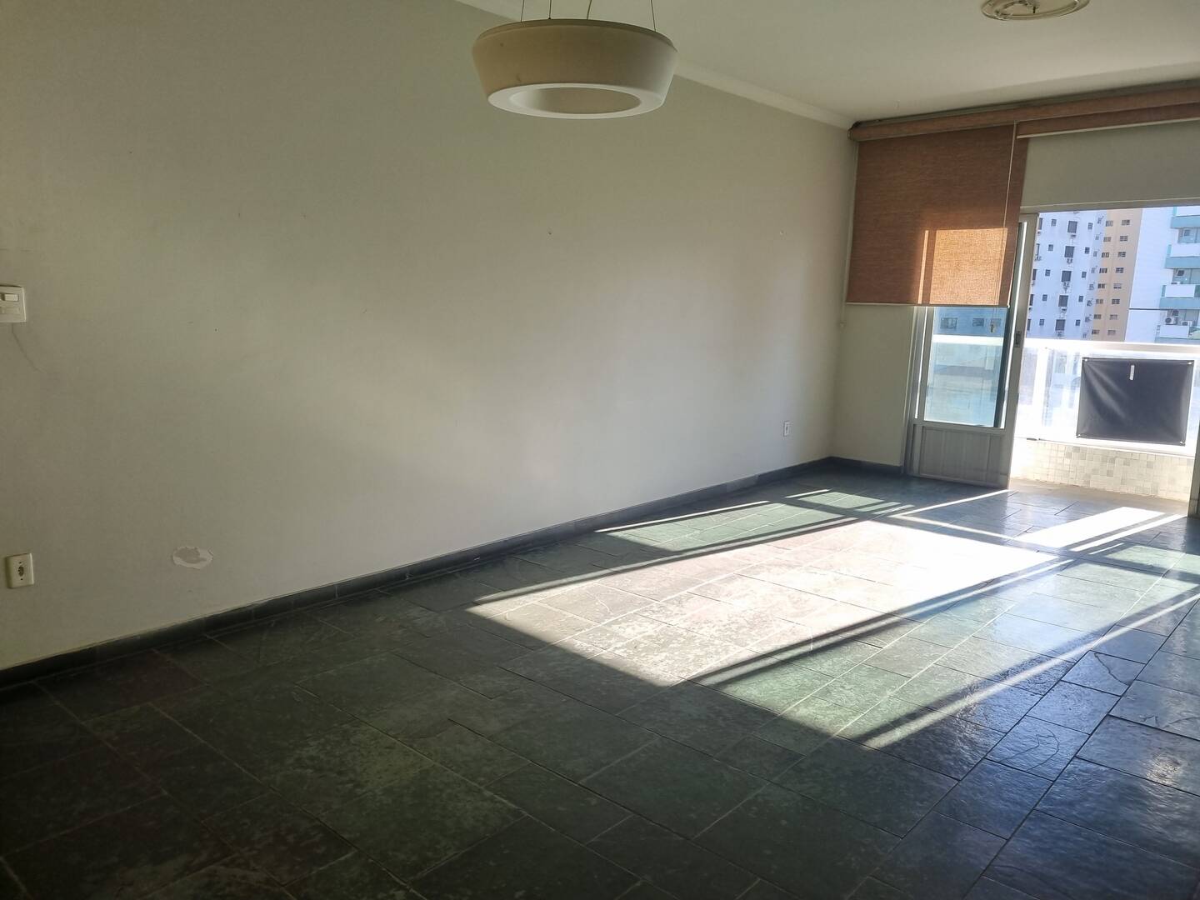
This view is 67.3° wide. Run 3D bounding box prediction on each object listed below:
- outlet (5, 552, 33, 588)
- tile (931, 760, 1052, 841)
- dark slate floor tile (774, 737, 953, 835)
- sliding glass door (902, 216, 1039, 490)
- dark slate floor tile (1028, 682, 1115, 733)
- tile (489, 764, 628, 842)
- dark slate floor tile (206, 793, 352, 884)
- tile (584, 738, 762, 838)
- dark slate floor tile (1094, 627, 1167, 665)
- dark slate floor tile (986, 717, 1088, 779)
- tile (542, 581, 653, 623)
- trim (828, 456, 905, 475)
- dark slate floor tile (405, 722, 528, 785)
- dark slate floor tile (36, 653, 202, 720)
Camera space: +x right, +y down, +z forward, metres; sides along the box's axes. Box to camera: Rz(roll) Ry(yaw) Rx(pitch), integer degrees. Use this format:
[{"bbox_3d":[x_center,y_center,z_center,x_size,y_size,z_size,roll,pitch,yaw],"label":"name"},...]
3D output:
[{"bbox_3d":[-1.940,0.409,3.023,0.012,0.110,0.075,9,12,41],"label":"outlet"},{"bbox_3d":[1.148,1.008,2.608,0.198,0.012,0.405,10,13,41],"label":"tile"},{"bbox_3d":[0.773,0.970,2.624,0.400,0.012,0.400,9,13,41],"label":"dark slate floor tile"},{"bbox_3d":[2.865,-0.761,7.037,0.801,2.063,0.070,9,12,41],"label":"sliding glass door"},{"bbox_3d":[1.685,0.916,3.206,0.202,0.012,0.400,10,13,41],"label":"dark slate floor tile"},{"bbox_3d":[-0.123,0.996,2.545,0.403,0.012,0.198,10,13,41],"label":"tile"},{"bbox_3d":[-0.822,0.993,2.314,0.401,0.012,0.202,9,13,41],"label":"dark slate floor tile"},{"bbox_3d":[0.211,0.950,2.559,0.391,0.012,0.373,9,12,41],"label":"tile"},{"bbox_3d":[2.201,0.810,3.743,0.202,0.012,0.406,9,13,41],"label":"dark slate floor tile"},{"bbox_3d":[1.378,0.935,2.827,0.193,0.012,0.399,9,12,41],"label":"dark slate floor tile"},{"bbox_3d":[-0.008,0.716,4.199,0.405,0.012,0.410,10,13,41],"label":"tile"},{"bbox_3d":[2.252,0.135,7.618,0.618,0.066,0.018,10,13,41],"label":"trim"},{"bbox_3d":[-0.421,0.926,2.760,0.401,0.012,0.202,9,13,41],"label":"dark slate floor tile"},{"bbox_3d":[-1.725,0.847,3.248,0.450,0.012,0.410,10,13,41],"label":"dark slate floor tile"}]

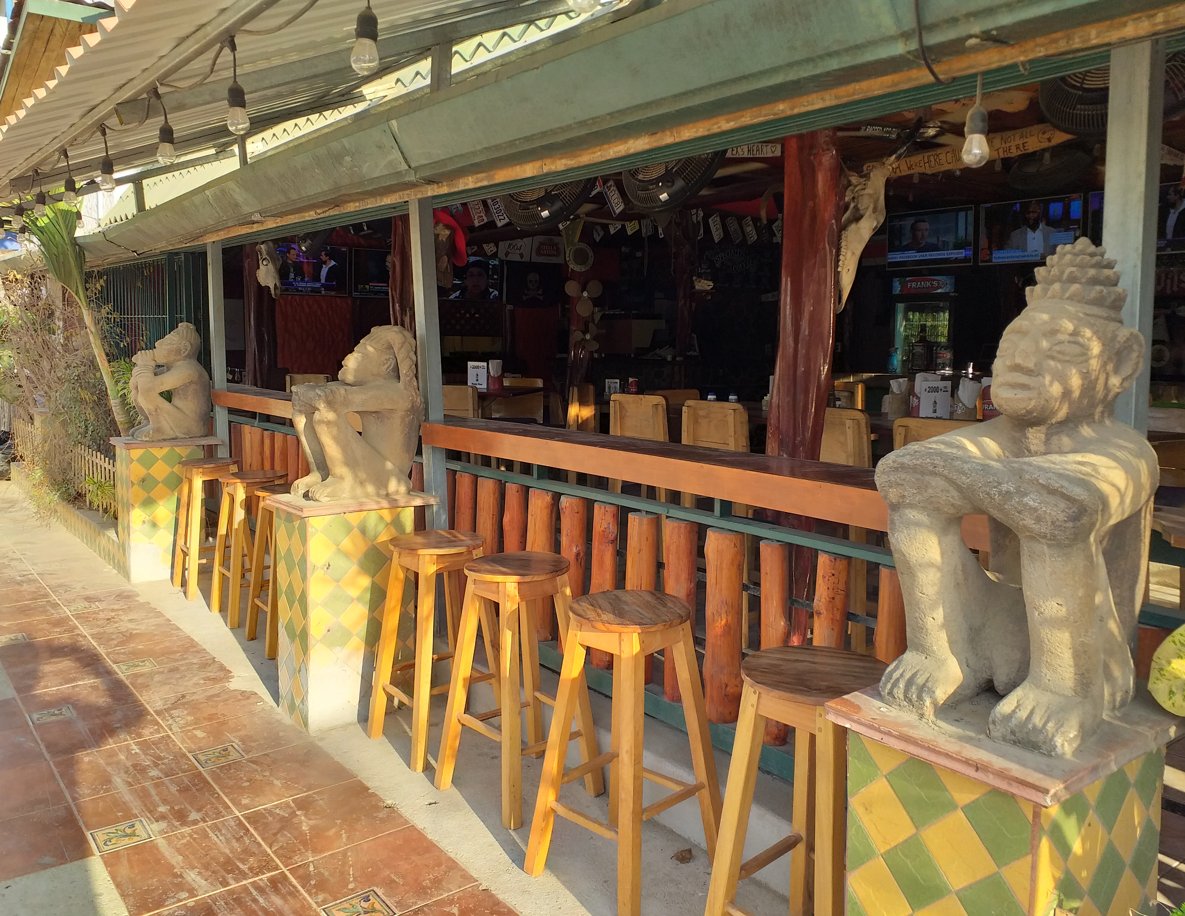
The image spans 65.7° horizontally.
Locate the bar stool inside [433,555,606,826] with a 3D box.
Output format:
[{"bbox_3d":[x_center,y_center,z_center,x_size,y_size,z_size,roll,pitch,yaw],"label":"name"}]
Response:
[{"bbox_3d":[-0.250,0.754,3.127,0.410,0.803,0.410,-4,8,-39],"label":"bar stool inside"}]

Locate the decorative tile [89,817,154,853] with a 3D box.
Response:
[{"bbox_3d":[-1.457,1.170,2.837,0.152,0.010,0.152,-4,8,-39],"label":"decorative tile"}]

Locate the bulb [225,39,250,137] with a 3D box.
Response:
[{"bbox_3d":[-0.776,-0.812,2.000,0.048,0.214,0.048,-6,9,-39],"label":"bulb"}]

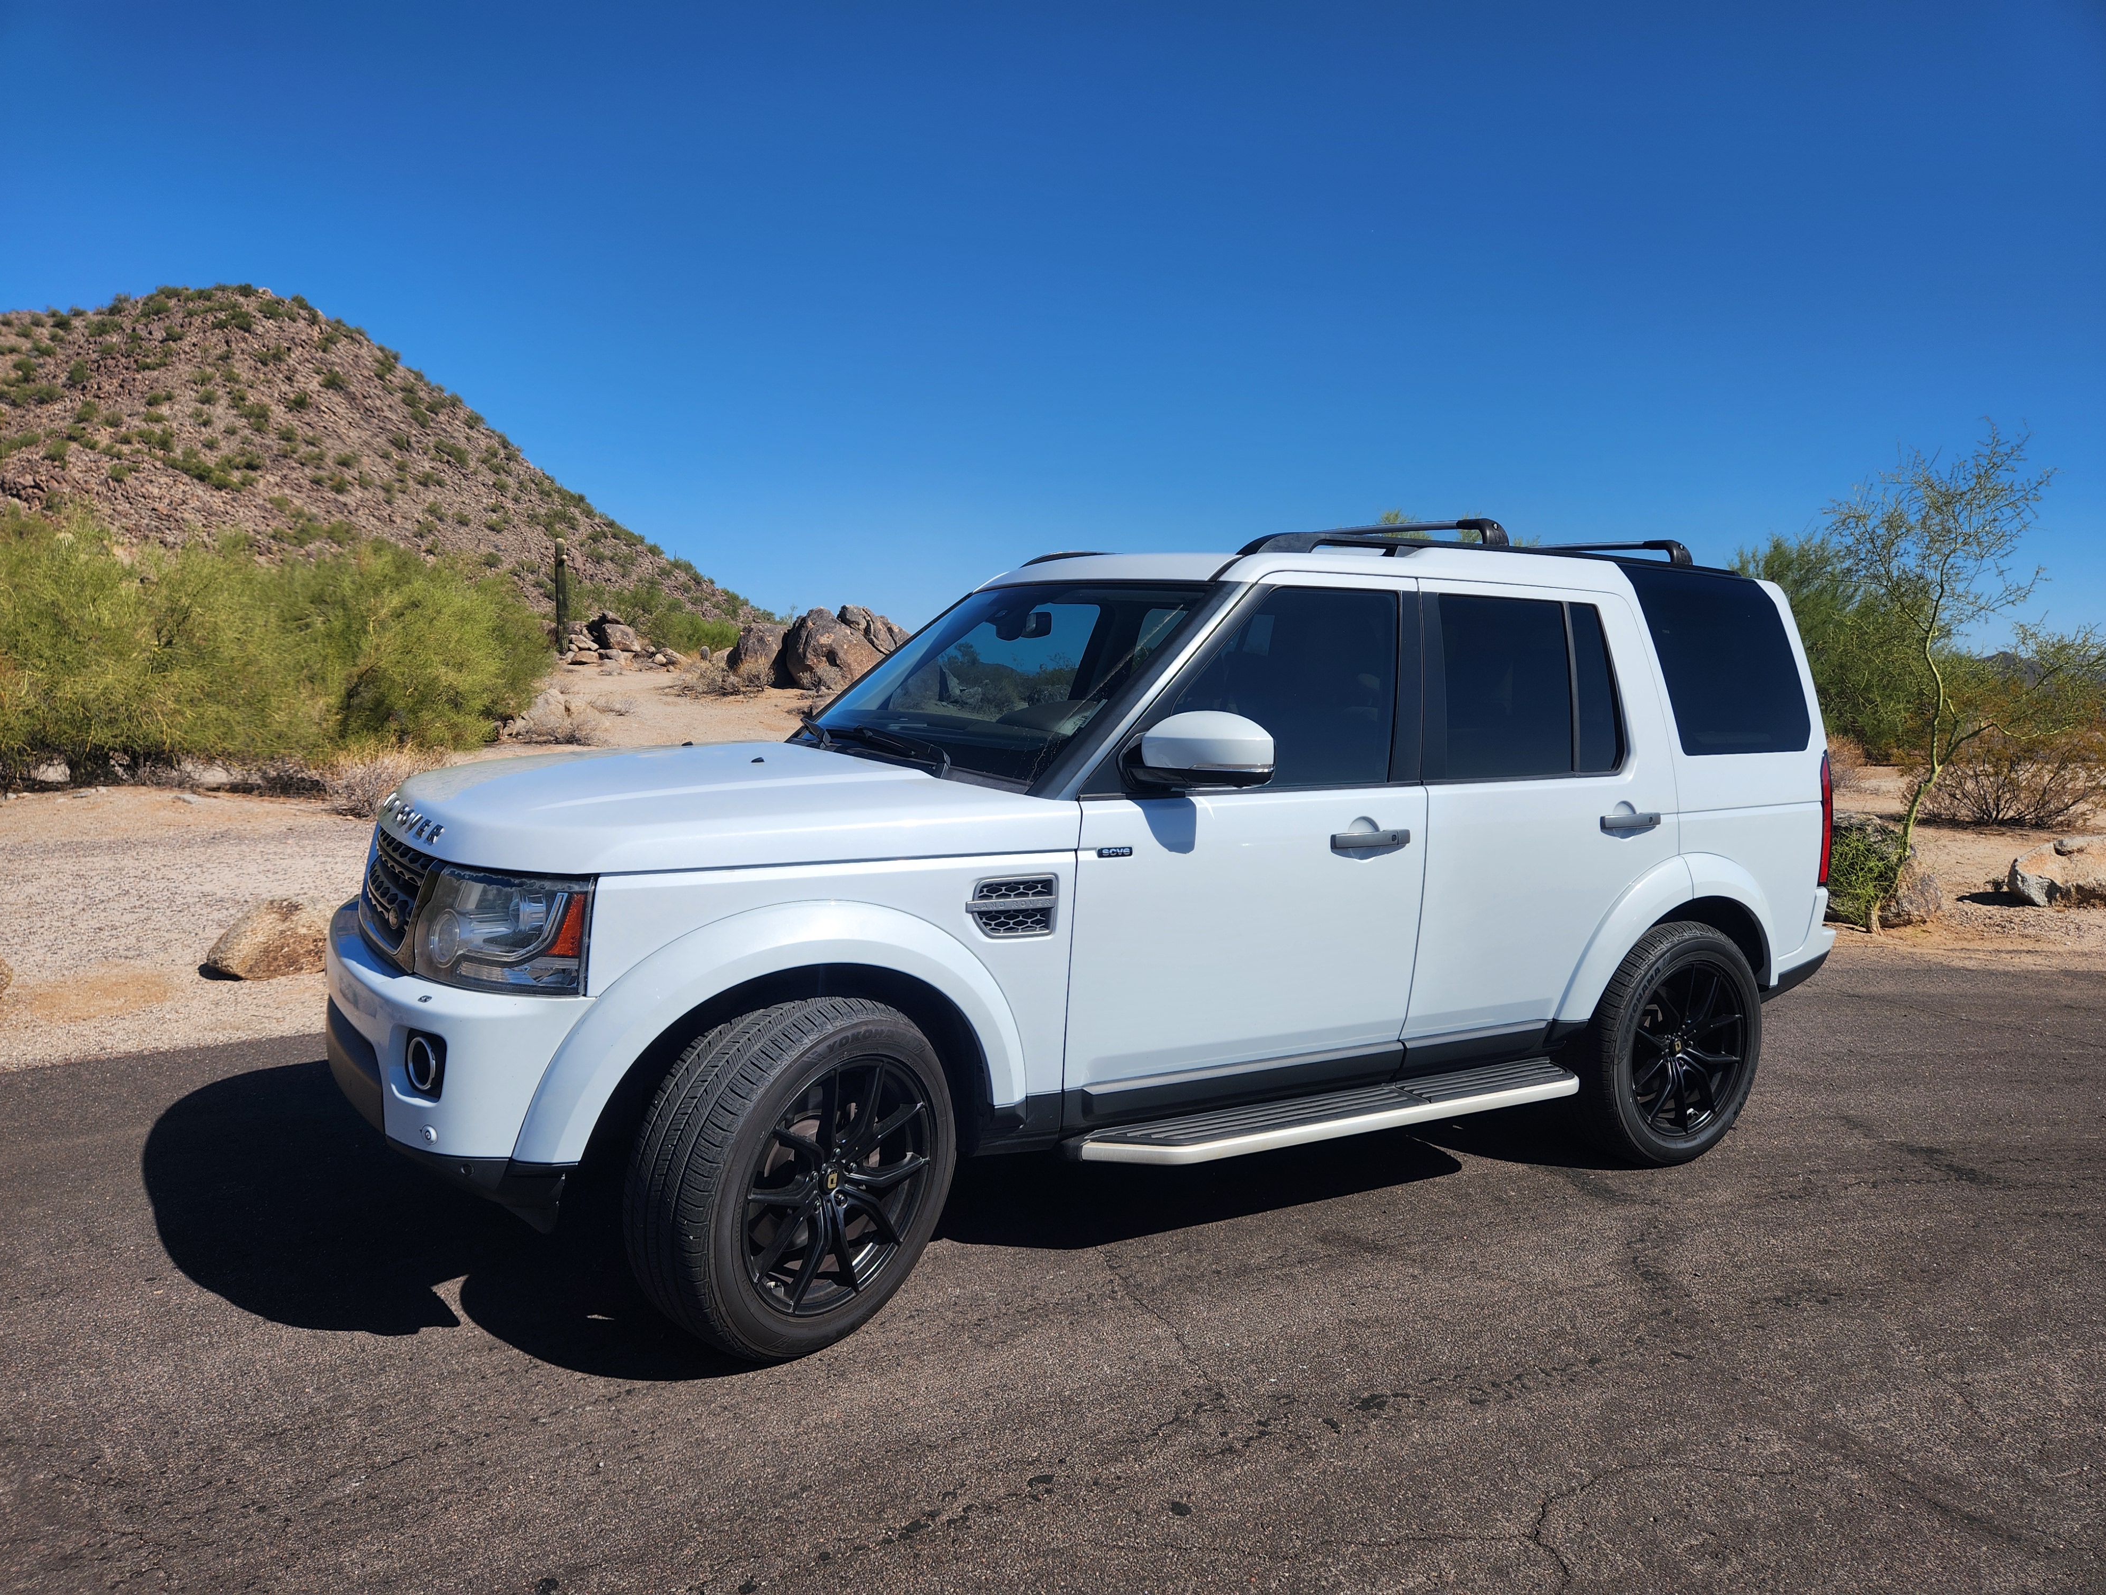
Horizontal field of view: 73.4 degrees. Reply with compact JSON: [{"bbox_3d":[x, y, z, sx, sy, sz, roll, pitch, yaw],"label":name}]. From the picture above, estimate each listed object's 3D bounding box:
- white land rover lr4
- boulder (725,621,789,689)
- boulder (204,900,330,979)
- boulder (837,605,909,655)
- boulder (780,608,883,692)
[{"bbox_3d":[0.409,0.115,4.521,4.830,1.950,2.080,-1,7,-30],"label":"white land rover lr4"},{"bbox_3d":[-7.138,-3.468,34.300,1.550,1.600,1.400,1,6,-12],"label":"boulder"},{"bbox_3d":[-3.450,0.632,6.400,0.680,0.310,0.500,-1,7,-28],"label":"boulder"},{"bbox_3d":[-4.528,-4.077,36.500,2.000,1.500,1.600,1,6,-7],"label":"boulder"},{"bbox_3d":[-5.213,-3.590,34.500,2.750,1.950,2.100,1,6,-9],"label":"boulder"}]

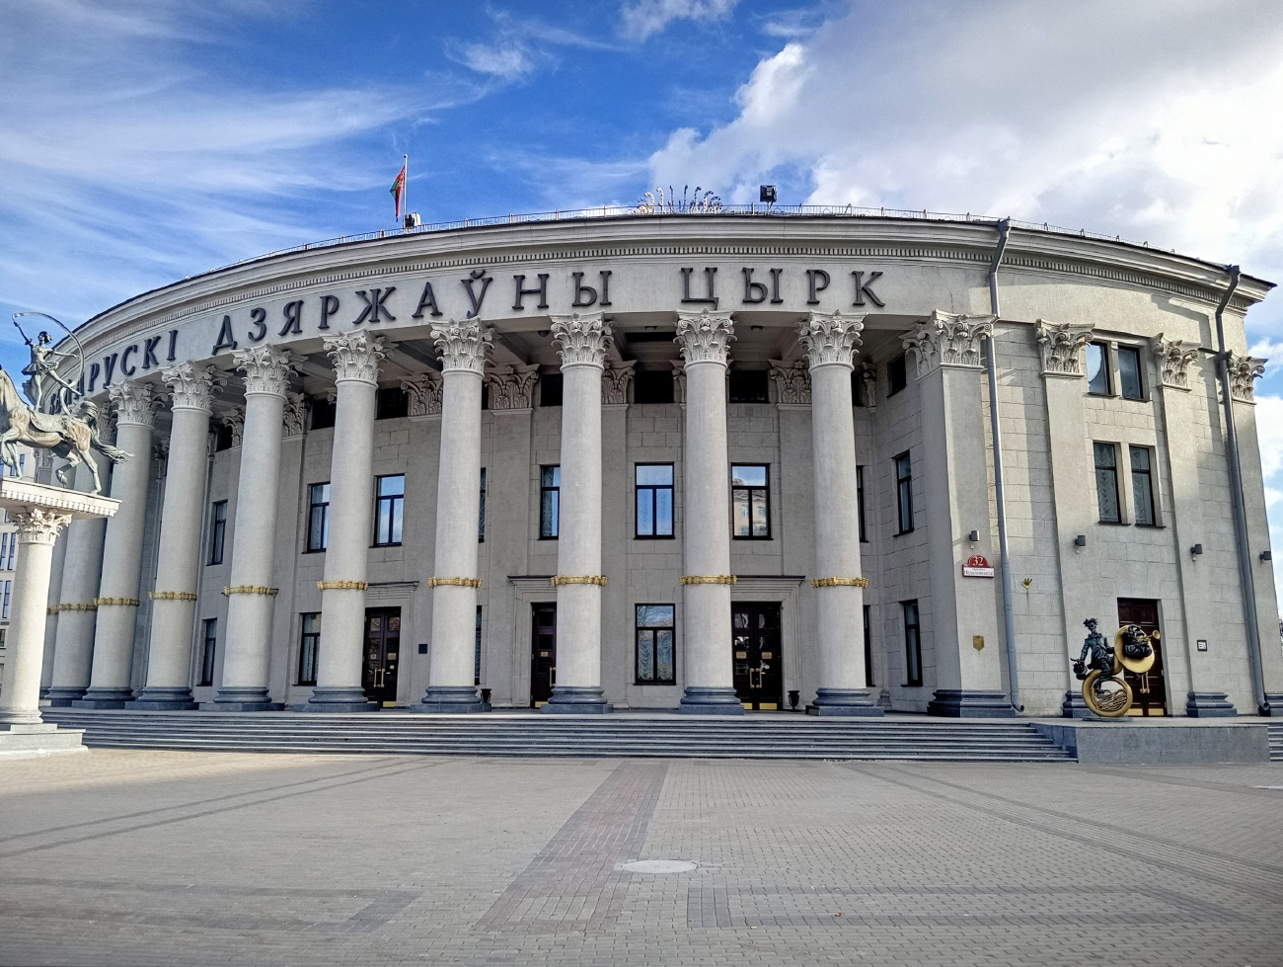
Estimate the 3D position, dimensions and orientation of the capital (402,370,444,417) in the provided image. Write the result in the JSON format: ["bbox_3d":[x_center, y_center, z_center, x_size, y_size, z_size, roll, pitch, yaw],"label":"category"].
[{"bbox_3d":[-7.882,-3.247,38.216,2.009,1.548,0.568,-4,-12,20],"label":"capital"}]

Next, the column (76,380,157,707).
[{"bbox_3d":[-20.483,2.403,41.210,1.919,12.695,1.919,-9,-14,39],"label":"column"}]

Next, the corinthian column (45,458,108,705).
[{"bbox_3d":[-22.654,2.826,42.373,1.880,12.165,1.880,11,-15,-43],"label":"corinthian column"}]

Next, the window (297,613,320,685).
[{"bbox_3d":[-12.547,6.347,40.047,1.430,2.750,0.200,-6,-13,30],"label":"window"}]

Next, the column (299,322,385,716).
[{"bbox_3d":[-9.339,1.155,33.234,1.861,12.006,1.861,-4,-12,19],"label":"column"}]

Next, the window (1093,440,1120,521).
[{"bbox_3d":[14.709,0.037,33.074,1.109,2.623,0.158,5,-12,-22],"label":"window"}]

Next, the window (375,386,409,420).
[{"bbox_3d":[-9.636,-3.094,40.390,1.450,1.270,0.200,-5,-12,24],"label":"window"}]

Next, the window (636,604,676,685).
[{"bbox_3d":[0.486,5.581,36.139,1.430,2.750,0.200,-1,-11,4],"label":"window"}]

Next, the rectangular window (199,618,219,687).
[{"bbox_3d":[-18.794,7.325,45.348,1.403,2.853,0.244,-10,-15,42],"label":"rectangular window"}]

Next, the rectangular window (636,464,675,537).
[{"bbox_3d":[0.462,0.541,36.115,1.352,2.607,0.200,-1,-11,4],"label":"rectangular window"}]

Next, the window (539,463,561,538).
[{"bbox_3d":[-2.914,0.605,36.523,1.352,2.607,0.200,-2,-11,10],"label":"window"}]

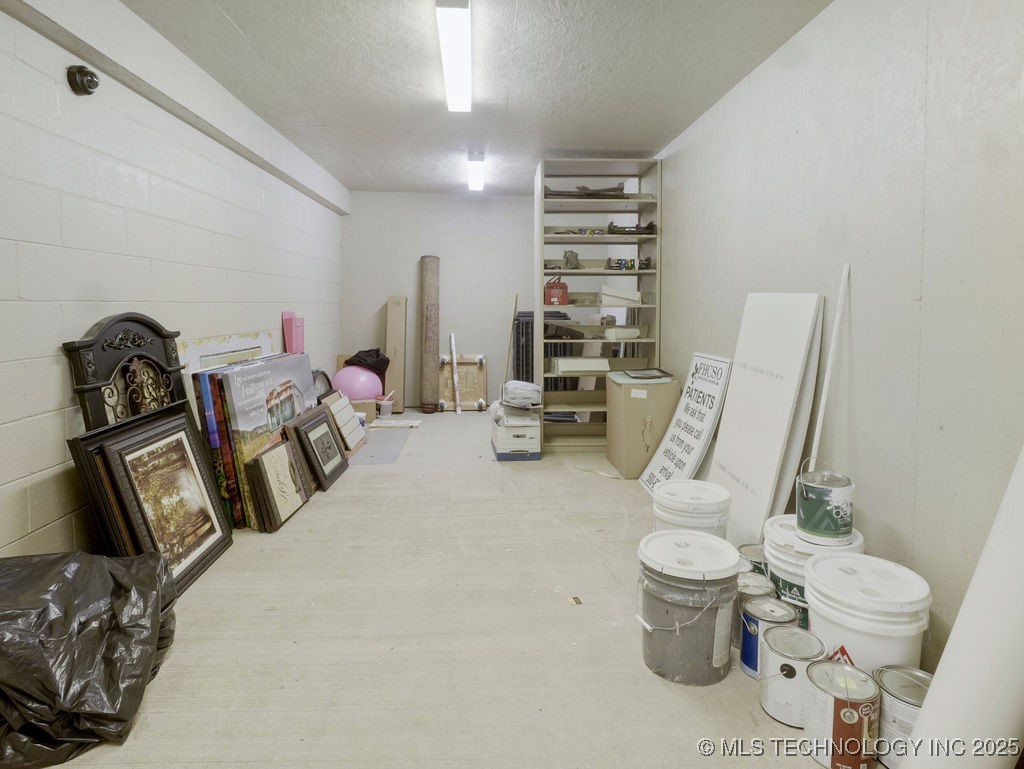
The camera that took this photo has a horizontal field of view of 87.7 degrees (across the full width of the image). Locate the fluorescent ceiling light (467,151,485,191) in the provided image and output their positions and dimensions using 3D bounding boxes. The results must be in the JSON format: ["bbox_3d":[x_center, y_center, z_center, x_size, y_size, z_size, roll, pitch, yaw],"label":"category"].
[{"bbox_3d":[-0.330,-1.956,4.930,0.137,0.085,1.150,0,8,-3],"label":"fluorescent ceiling light"}]

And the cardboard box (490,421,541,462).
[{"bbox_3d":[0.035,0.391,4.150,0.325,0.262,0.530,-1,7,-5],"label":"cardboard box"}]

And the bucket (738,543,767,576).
[{"bbox_3d":[0.993,0.760,2.130,0.165,0.195,0.165,0,8,0],"label":"bucket"}]

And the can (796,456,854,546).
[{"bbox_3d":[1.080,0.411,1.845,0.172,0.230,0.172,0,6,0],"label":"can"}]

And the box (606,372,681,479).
[{"bbox_3d":[0.923,0.279,3.810,0.378,0.635,0.510,0,8,-3],"label":"box"}]

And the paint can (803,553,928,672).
[{"bbox_3d":[1.040,0.740,1.570,0.310,0.360,0.310,0,6,0],"label":"paint can"}]

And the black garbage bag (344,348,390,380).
[{"bbox_3d":[-1.530,-0.190,5.650,0.480,0.360,0.380,0,8,-3],"label":"black garbage bag"}]

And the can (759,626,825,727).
[{"bbox_3d":[0.820,0.830,1.540,0.170,0.190,0.170,0,6,0],"label":"can"}]

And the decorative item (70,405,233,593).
[{"bbox_3d":[-1.495,0.487,2.330,0.100,0.700,0.690,-18,9,0],"label":"decorative item"}]

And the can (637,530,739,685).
[{"bbox_3d":[0.570,0.725,1.753,0.313,0.378,0.313,0,8,0],"label":"can"}]

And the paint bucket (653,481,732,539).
[{"bbox_3d":[0.755,0.634,2.250,0.310,0.365,0.310,0,6,0],"label":"paint bucket"}]

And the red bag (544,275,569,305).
[{"bbox_3d":[0.349,-0.737,4.130,0.175,0.235,0.110,0,7,-3],"label":"red bag"}]

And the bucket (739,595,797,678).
[{"bbox_3d":[0.831,0.823,1.729,0.163,0.193,0.163,0,8,0],"label":"bucket"}]

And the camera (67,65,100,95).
[{"bbox_3d":[-1.675,-1.190,2.085,0.085,0.115,0.115,0,8,-3],"label":"camera"}]

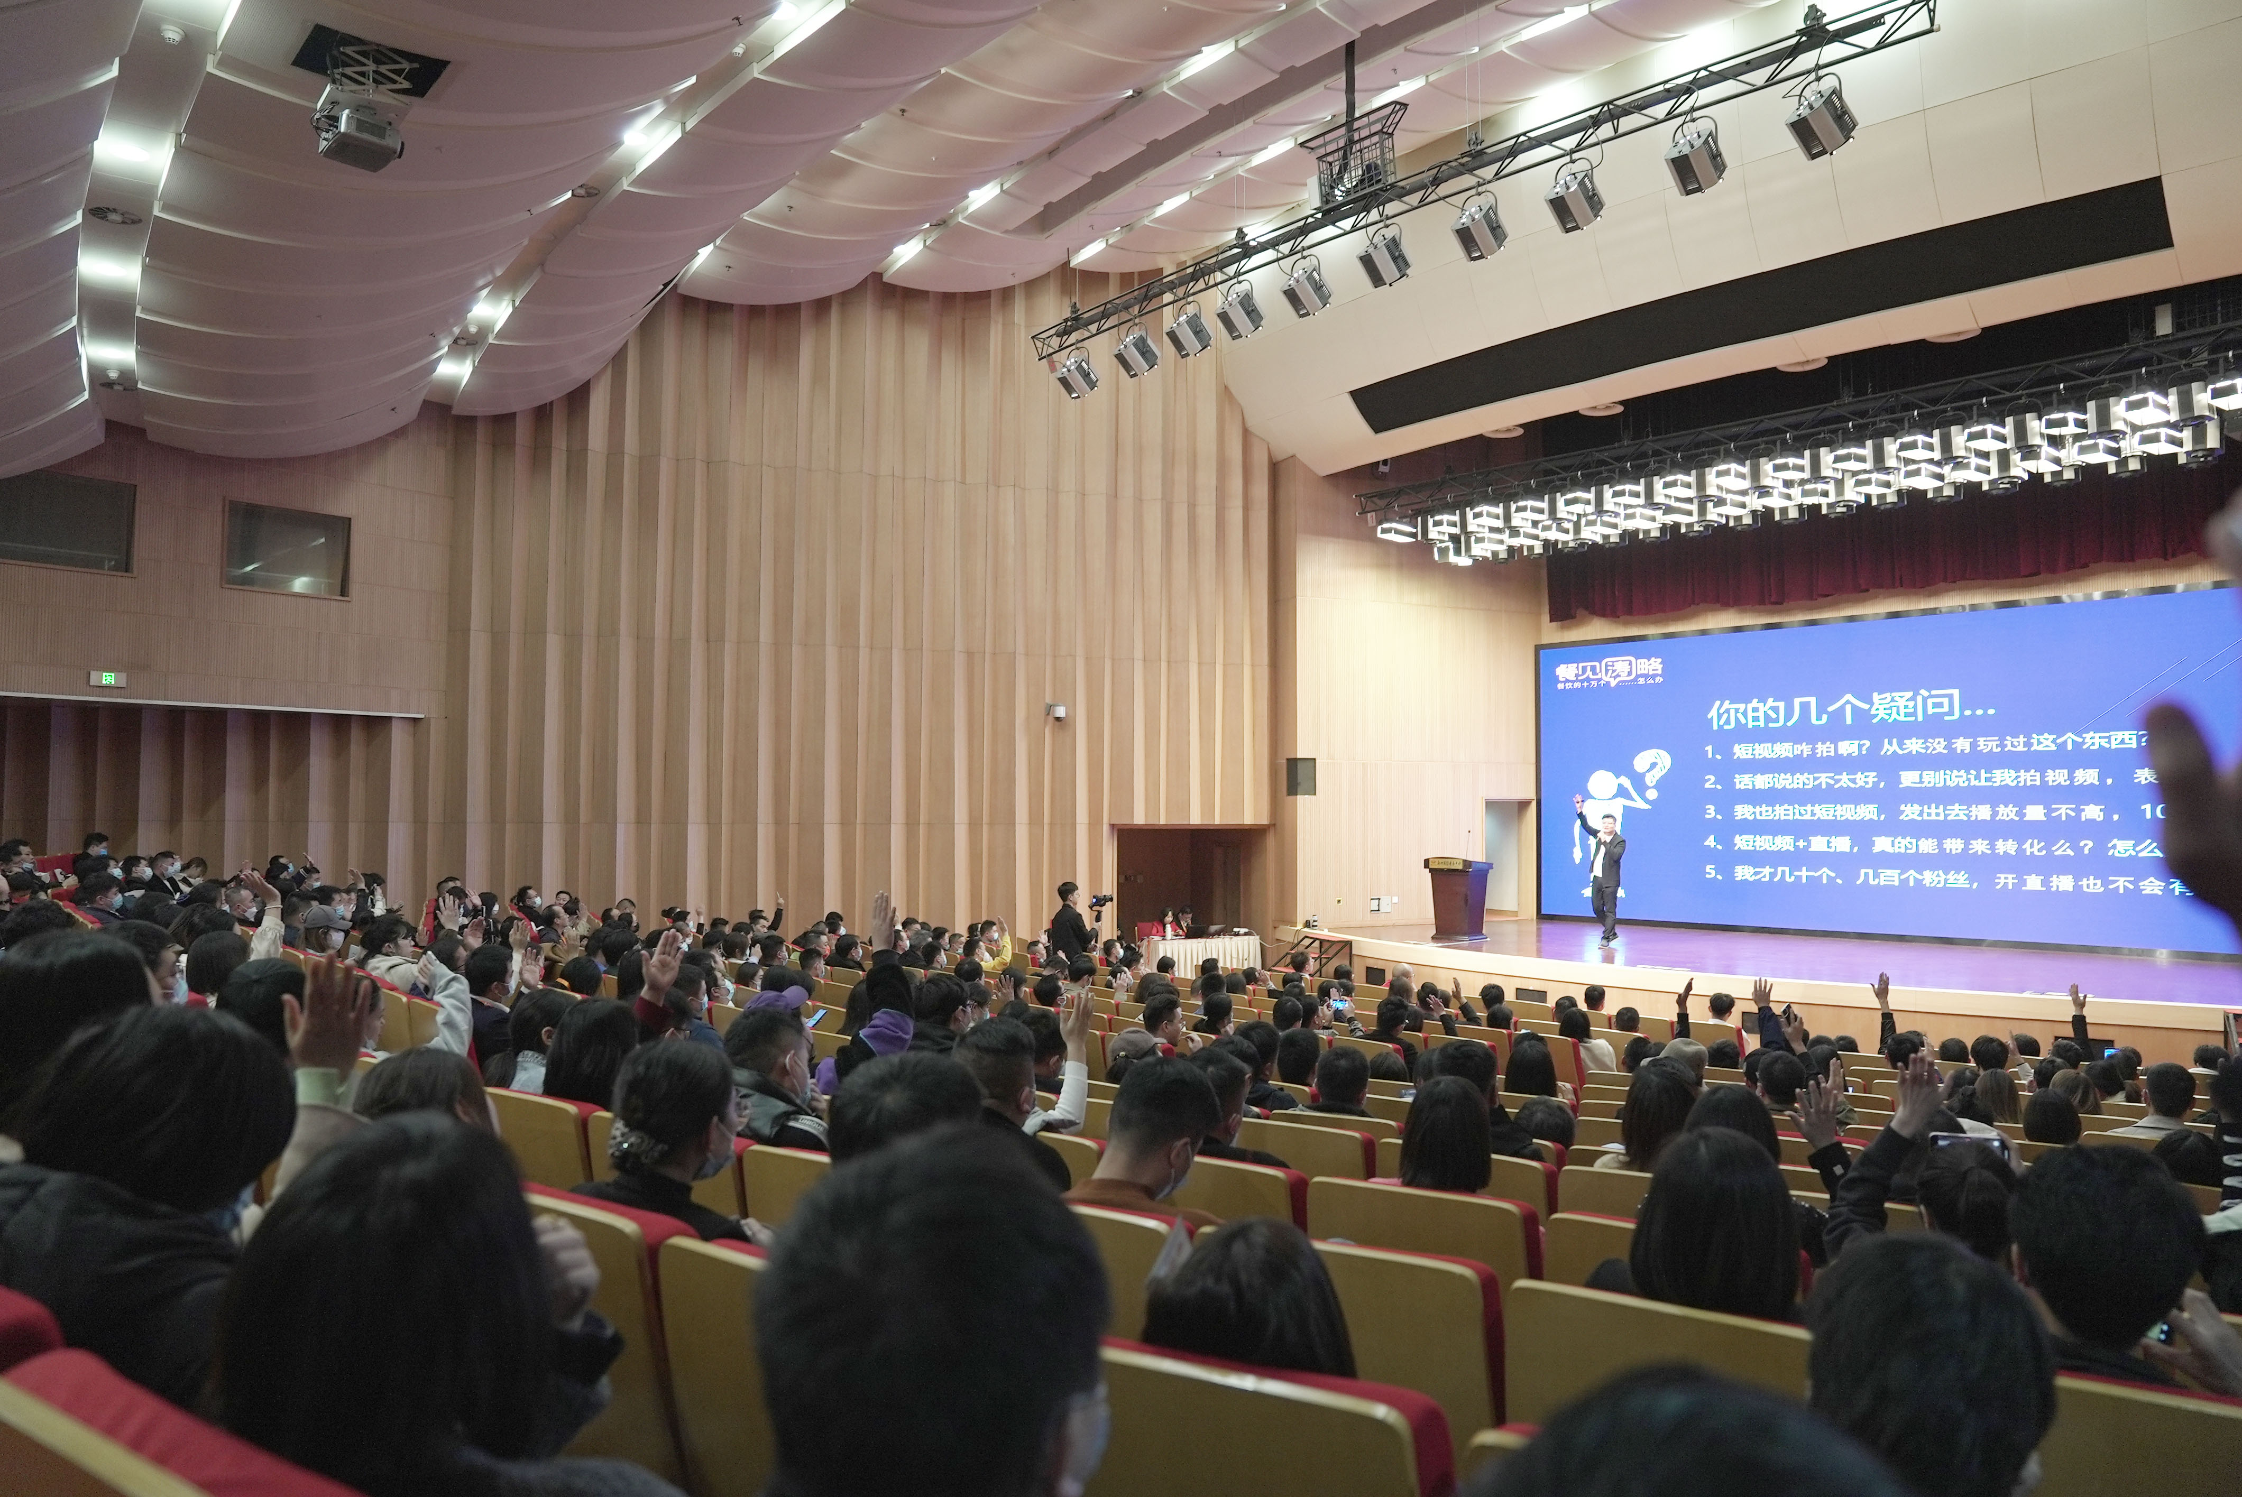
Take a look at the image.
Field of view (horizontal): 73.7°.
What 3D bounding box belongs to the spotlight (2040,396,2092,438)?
[{"bbox_3d":[9.921,-3.466,15.700,0.380,0.270,0.380,3,-3,-43],"label":"spotlight"}]

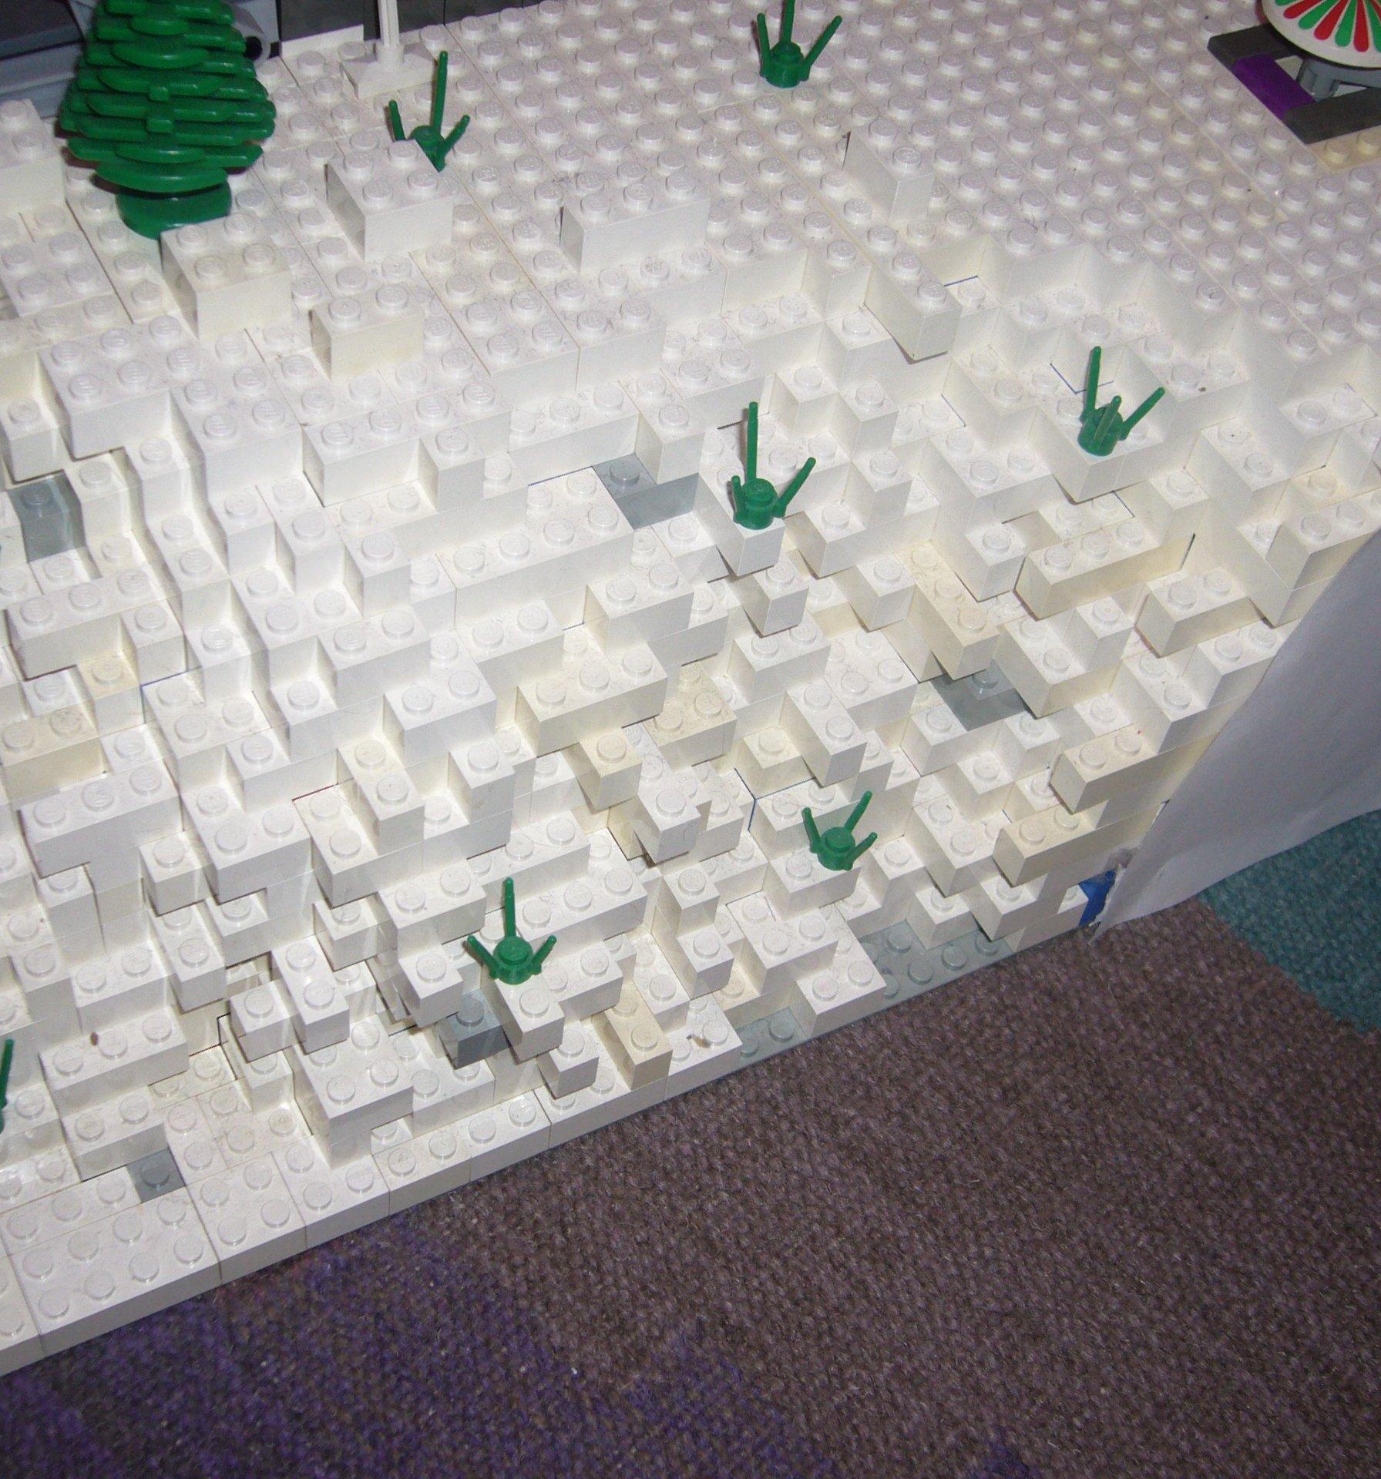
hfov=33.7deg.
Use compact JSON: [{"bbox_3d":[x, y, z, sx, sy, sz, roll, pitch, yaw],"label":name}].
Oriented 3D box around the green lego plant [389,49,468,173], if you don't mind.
[{"bbox_3d":[-0.043,-0.106,0.388,0.014,0.018,0.014,14,52,3],"label":"green lego plant"}]

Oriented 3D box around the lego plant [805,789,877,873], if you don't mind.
[{"bbox_3d":[0.026,0.018,0.422,0.013,0.018,0.015,4,52,-5],"label":"lego plant"}]

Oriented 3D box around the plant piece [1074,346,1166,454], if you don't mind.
[{"bbox_3d":[0.071,-0.055,0.387,0.014,0.018,0.013,27,54,13],"label":"plant piece"}]

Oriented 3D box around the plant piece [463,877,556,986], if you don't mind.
[{"bbox_3d":[-0.031,0.032,0.380,0.015,0.018,0.013,-8,54,-13],"label":"plant piece"}]

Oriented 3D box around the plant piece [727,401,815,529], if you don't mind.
[{"bbox_3d":[0.013,-0.043,0.370,0.013,0.018,0.015,12,52,2],"label":"plant piece"}]

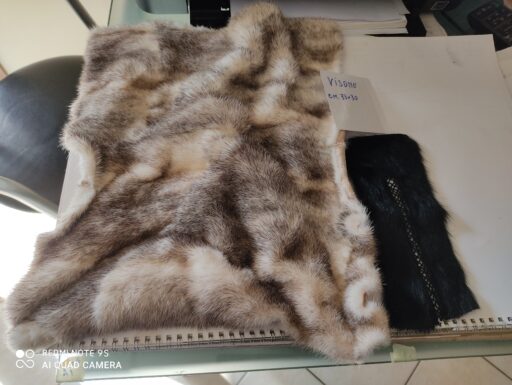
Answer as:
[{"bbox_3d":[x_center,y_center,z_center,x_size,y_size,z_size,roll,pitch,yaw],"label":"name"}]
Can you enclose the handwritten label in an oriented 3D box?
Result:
[{"bbox_3d":[0.102,-0.094,0.403,0.064,0.004,0.071,-1,67,-22],"label":"handwritten label"}]

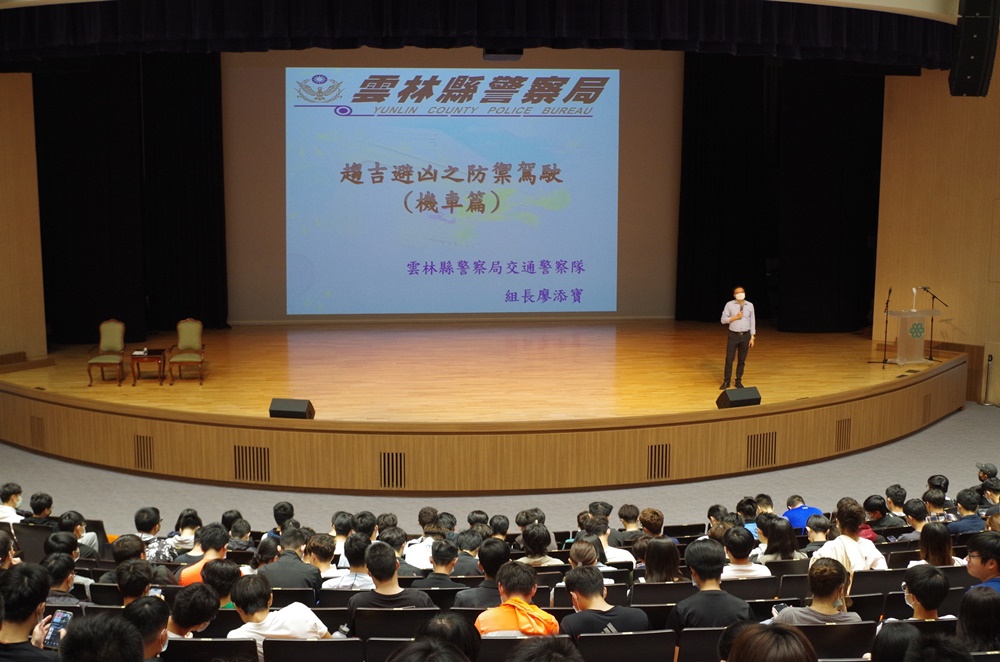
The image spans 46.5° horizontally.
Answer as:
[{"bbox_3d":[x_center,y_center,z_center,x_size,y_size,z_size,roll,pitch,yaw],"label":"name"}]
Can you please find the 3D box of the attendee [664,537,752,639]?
[{"bbox_3d":[1.045,1.686,6.379,0.480,1.280,0.750,-1,9,-9],"label":"attendee"}]

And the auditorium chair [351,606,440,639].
[{"bbox_3d":[-0.599,2.014,7.156,0.530,0.870,0.620,0,9,-1],"label":"auditorium chair"}]

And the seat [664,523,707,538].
[{"bbox_3d":[2.093,2.656,13.720,0.510,0.870,0.580,-1,9,-9],"label":"seat"}]

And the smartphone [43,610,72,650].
[{"bbox_3d":[-1.927,1.304,5.081,0.078,0.163,0.009,9,-31,3],"label":"smartphone"}]

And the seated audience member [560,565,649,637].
[{"bbox_3d":[0.500,1.761,6.346,0.480,1.140,0.760,-1,9,-8],"label":"seated audience member"}]

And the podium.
[{"bbox_3d":[7.913,0.074,22.306,0.850,1.060,0.550,-3,9,-18],"label":"podium"}]

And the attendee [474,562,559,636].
[{"bbox_3d":[0.073,1.756,6.278,0.480,1.170,0.760,0,9,-3],"label":"attendee"}]

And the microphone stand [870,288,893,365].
[{"bbox_3d":[7.249,-0.090,21.978,0.540,1.470,0.560,3,9,17],"label":"microphone stand"}]

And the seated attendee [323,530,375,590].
[{"bbox_3d":[-0.978,1.940,8.333,0.480,1.220,0.750,0,8,0],"label":"seated attendee"}]

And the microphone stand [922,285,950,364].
[{"bbox_3d":[8.362,-0.151,22.424,0.550,1.460,0.500,1,9,8],"label":"microphone stand"}]

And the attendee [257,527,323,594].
[{"bbox_3d":[-1.422,1.930,8.331,0.480,1.240,0.750,0,9,3],"label":"attendee"}]

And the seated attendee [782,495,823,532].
[{"bbox_3d":[3.260,2.387,13.116,0.480,1.120,0.760,-2,9,-13],"label":"seated attendee"}]

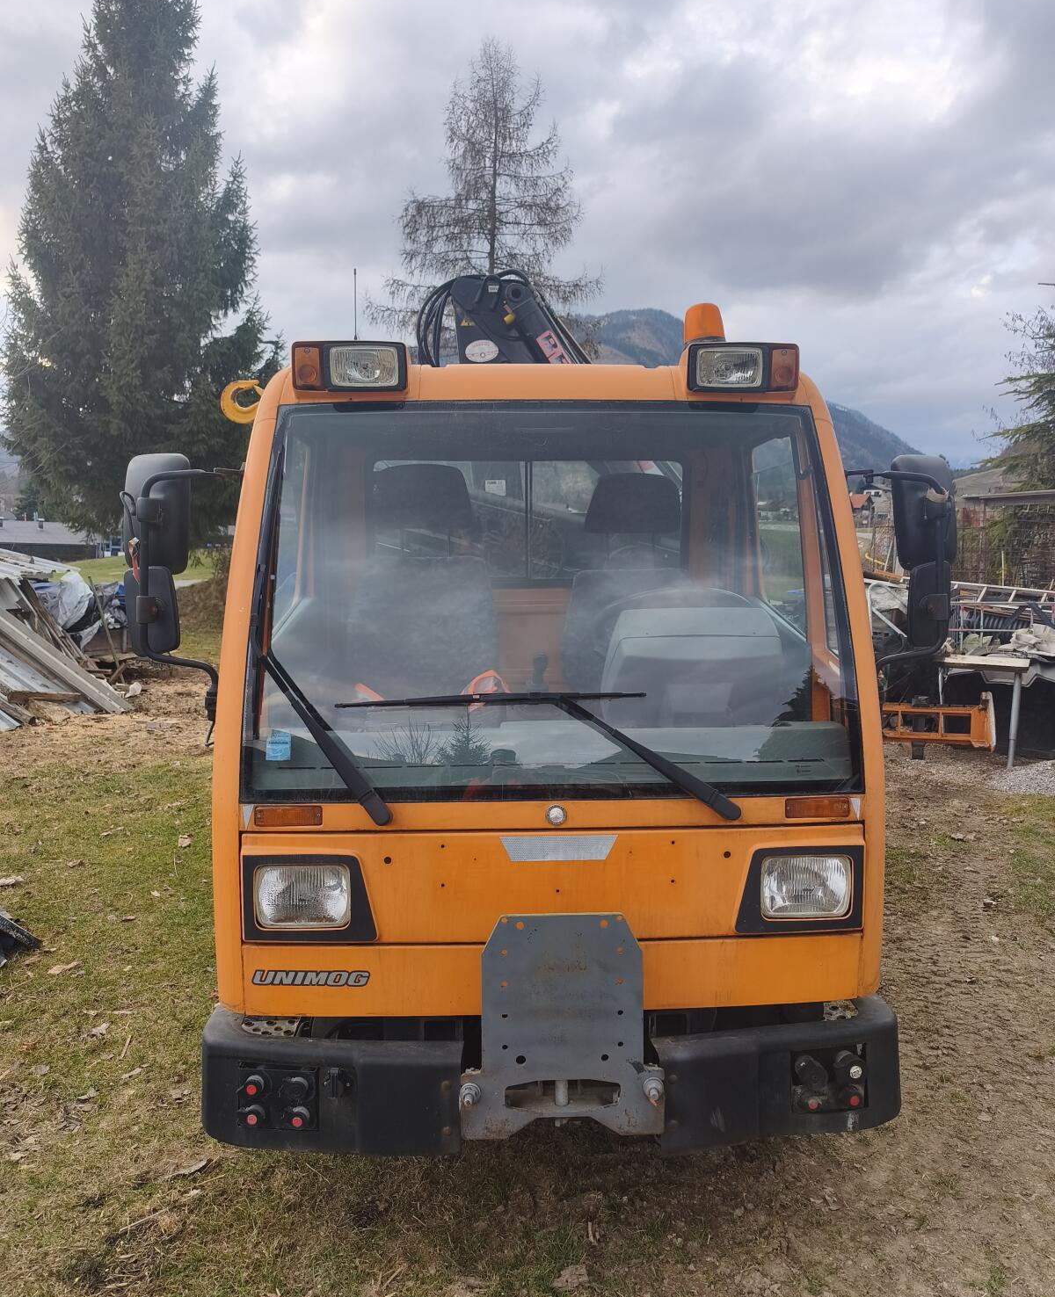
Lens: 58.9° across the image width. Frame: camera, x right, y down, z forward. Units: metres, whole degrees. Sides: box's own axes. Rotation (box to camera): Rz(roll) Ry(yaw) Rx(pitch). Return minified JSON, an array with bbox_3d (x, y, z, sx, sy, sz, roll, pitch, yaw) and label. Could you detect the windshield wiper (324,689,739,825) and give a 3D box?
[{"bbox_3d":[0.022,0.238,2.085,0.889,0.273,0.070,-1,-6,-2],"label":"windshield wiper"}]

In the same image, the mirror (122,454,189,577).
[{"bbox_3d":[-0.884,-0.319,2.240,0.145,0.280,0.090,1,6,10],"label":"mirror"}]

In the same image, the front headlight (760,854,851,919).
[{"bbox_3d":[0.621,0.529,2.130,0.200,0.146,0.080,-1,6,-2],"label":"front headlight"}]

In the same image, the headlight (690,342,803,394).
[{"bbox_3d":[0.527,-0.694,2.350,0.277,0.123,0.130,-1,6,-2],"label":"headlight"}]

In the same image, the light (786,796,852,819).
[{"bbox_3d":[0.650,0.355,2.100,0.148,0.048,0.030,-1,6,-2],"label":"light"}]

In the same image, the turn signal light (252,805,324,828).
[{"bbox_3d":[-0.525,0.367,2.060,0.152,0.047,0.030,-1,6,-2],"label":"turn signal light"}]

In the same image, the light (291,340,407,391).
[{"bbox_3d":[-0.429,-0.685,2.310,0.274,0.121,0.130,-1,6,-2],"label":"light"}]

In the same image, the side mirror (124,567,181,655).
[{"bbox_3d":[-0.898,-0.092,2.240,0.130,0.205,0.070,1,6,10],"label":"side mirror"}]

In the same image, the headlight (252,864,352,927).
[{"bbox_3d":[-0.494,0.541,2.090,0.206,0.143,0.080,-1,6,-2],"label":"headlight"}]

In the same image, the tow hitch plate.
[{"bbox_3d":[0.074,0.825,2.050,0.434,0.463,0.090,-1,6,-2],"label":"tow hitch plate"}]

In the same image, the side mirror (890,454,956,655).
[{"bbox_3d":[0.970,-0.229,2.300,0.140,0.478,0.100,-1,6,-10],"label":"side mirror"}]

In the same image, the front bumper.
[{"bbox_3d":[0.055,0.973,2.167,1.580,0.220,0.290,-1,6,-2],"label":"front bumper"}]

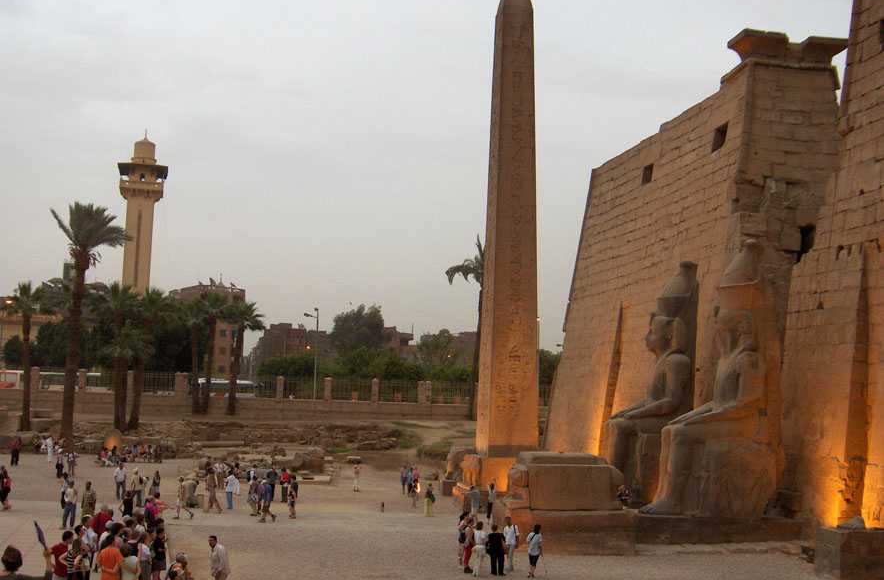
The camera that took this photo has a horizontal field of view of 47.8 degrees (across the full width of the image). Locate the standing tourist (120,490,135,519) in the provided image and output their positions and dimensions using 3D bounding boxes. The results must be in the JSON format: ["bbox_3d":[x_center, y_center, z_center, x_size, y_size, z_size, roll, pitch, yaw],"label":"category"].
[{"bbox_3d":[-10.609,7.561,33.600,0.550,1.640,0.400,1,-6,6],"label":"standing tourist"}]

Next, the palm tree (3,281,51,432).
[{"bbox_3d":[-31.502,5.028,76.000,3.600,11.354,3.600,1,-8,0],"label":"palm tree"}]

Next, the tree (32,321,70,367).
[{"bbox_3d":[-41.386,6.641,106.000,4.400,6.400,4.400,4,-6,-23],"label":"tree"}]

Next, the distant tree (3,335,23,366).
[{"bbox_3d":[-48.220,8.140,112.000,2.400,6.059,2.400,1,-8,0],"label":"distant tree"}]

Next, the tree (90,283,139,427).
[{"bbox_3d":[-27.043,5.466,82.000,4.100,12.300,4.100,4,-6,-18],"label":"tree"}]

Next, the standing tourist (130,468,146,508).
[{"bbox_3d":[-12.869,8.383,42.300,0.580,1.680,0.380,3,-6,-20],"label":"standing tourist"}]

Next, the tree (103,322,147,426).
[{"bbox_3d":[-23.870,6.653,75.000,3.300,7.948,3.300,1,-8,0],"label":"tree"}]

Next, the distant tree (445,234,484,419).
[{"bbox_3d":[3.705,3.512,96.000,6.600,18.000,6.400,1,-6,2],"label":"distant tree"}]

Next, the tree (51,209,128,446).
[{"bbox_3d":[-24.697,2.543,69.500,5.300,16.900,5.100,3,-6,-21],"label":"tree"}]

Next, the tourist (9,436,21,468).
[{"bbox_3d":[-24.426,9.242,57.000,0.600,1.721,0.400,-1,-8,18],"label":"tourist"}]

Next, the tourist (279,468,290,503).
[{"bbox_3d":[-7.651,9.541,48.694,0.520,1.700,0.350,0,-7,11],"label":"tourist"}]

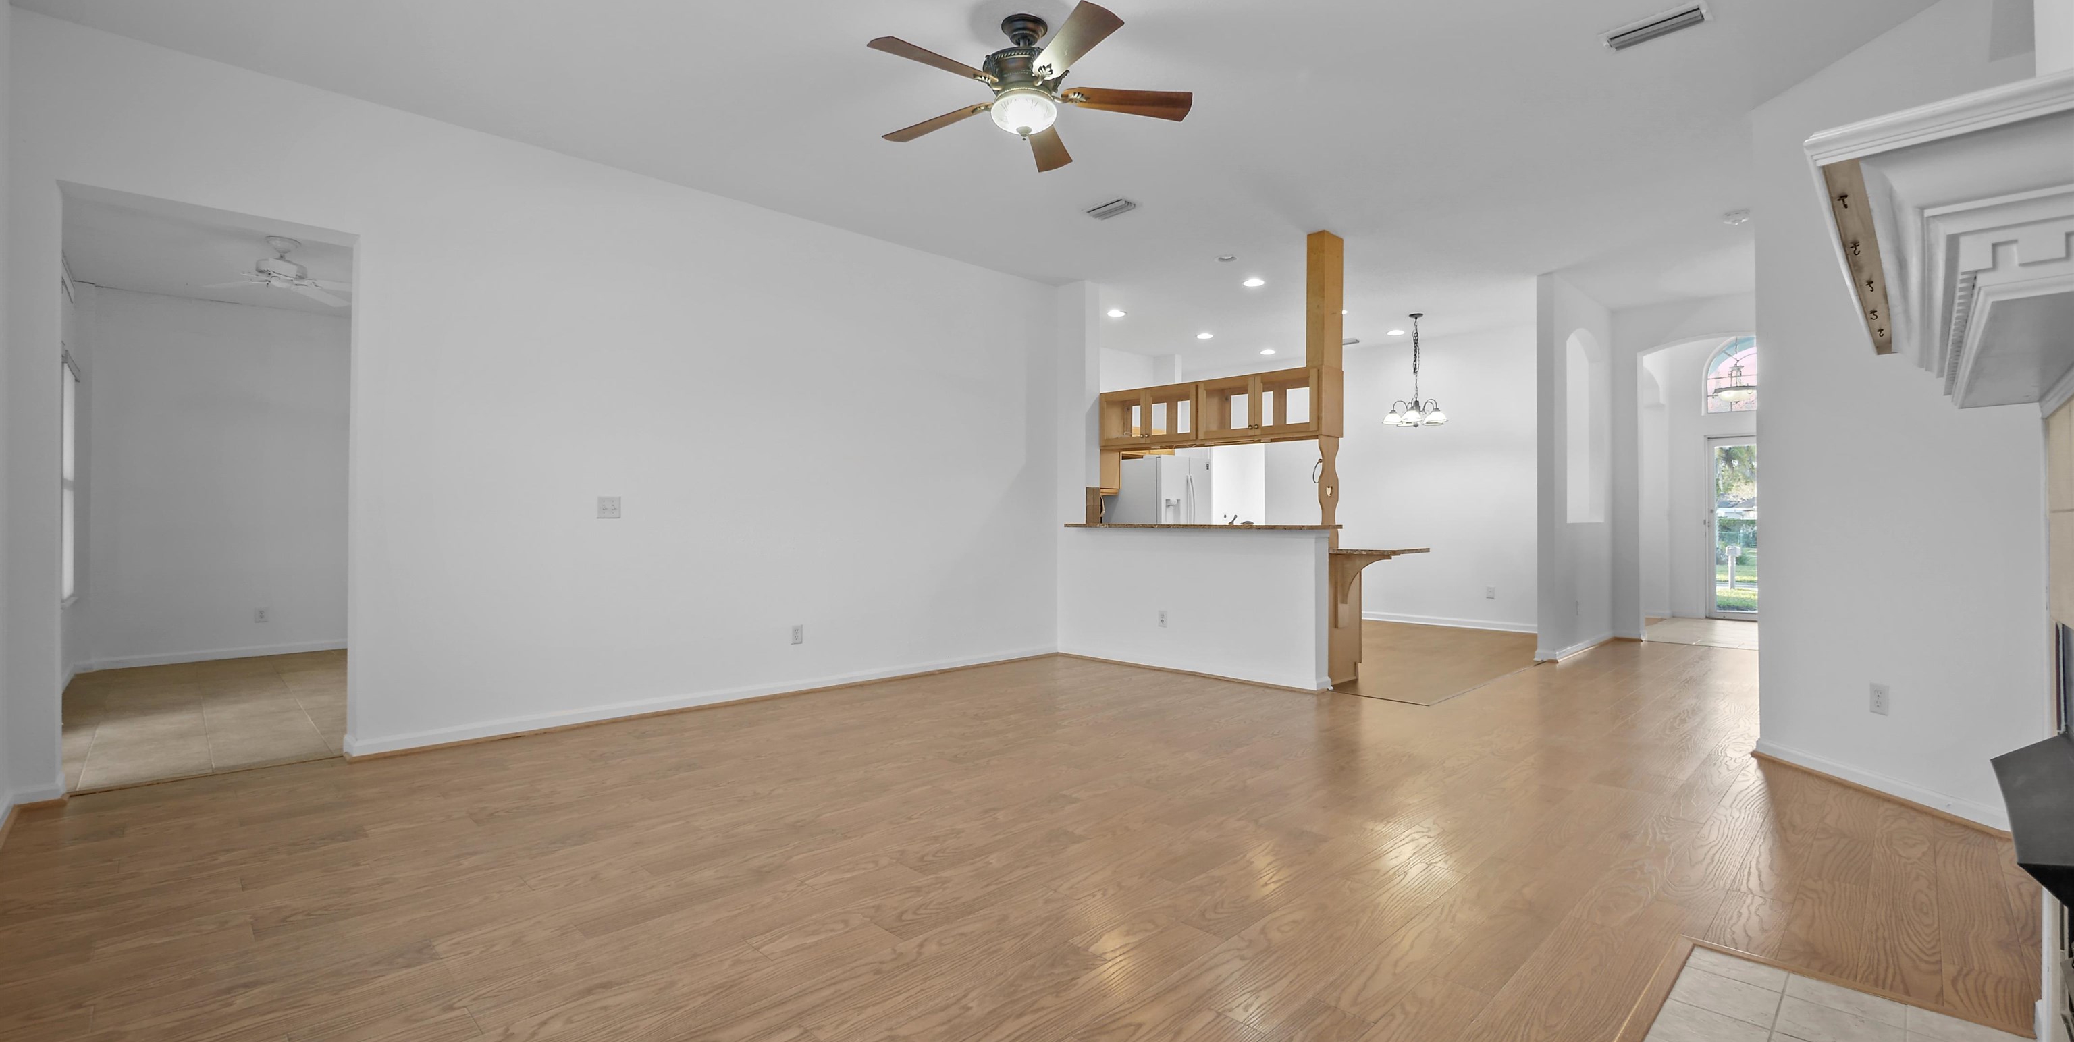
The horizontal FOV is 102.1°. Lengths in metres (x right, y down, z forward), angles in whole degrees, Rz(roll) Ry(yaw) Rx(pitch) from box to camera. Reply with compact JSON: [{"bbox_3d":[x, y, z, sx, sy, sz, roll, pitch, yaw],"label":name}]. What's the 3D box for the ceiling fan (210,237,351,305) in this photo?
[{"bbox_3d":[-4.670,-1.585,5.200,1.280,0.300,1.280,0,0,-45],"label":"ceiling fan"}]

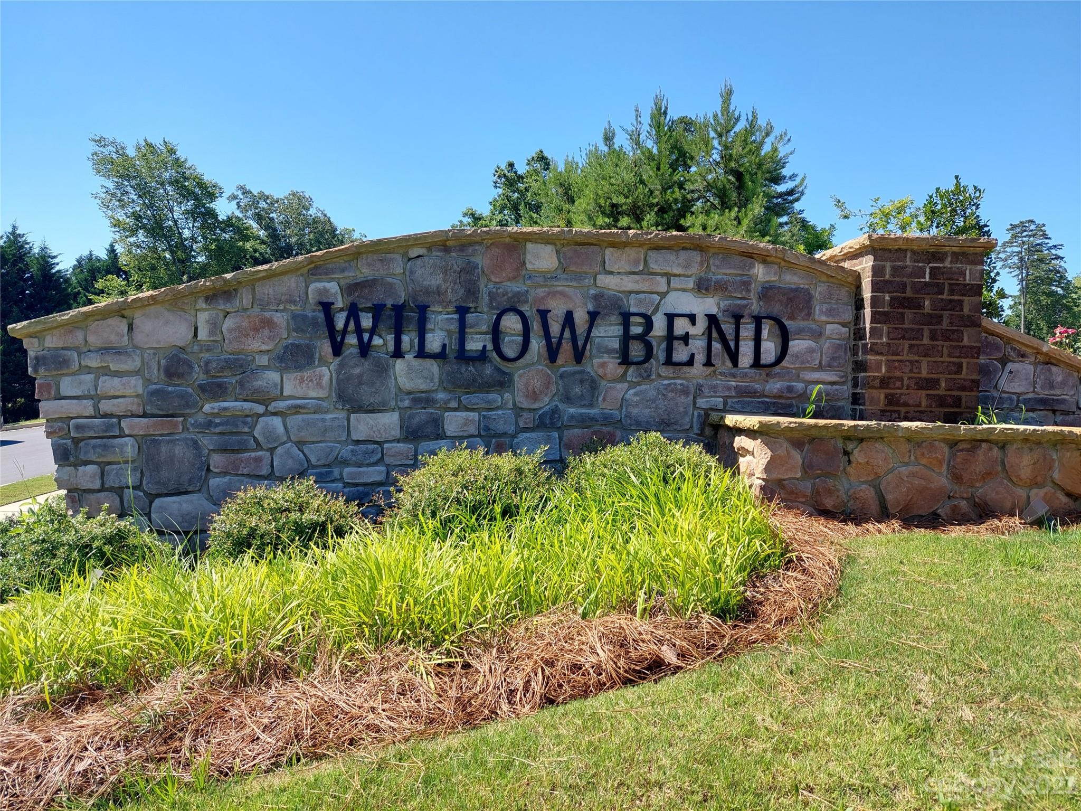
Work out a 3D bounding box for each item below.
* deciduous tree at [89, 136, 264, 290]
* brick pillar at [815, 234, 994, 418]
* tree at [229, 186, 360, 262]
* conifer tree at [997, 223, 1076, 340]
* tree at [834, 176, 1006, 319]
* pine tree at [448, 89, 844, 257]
[{"bbox_3d":[-9.825,-3.152,20.086,4.665,8.100,4.500,2,1,-2],"label":"deciduous tree"},{"bbox_3d":[1.998,-0.366,4.201,0.660,1.020,0.660,2,1,-2],"label":"brick pillar"},{"bbox_3d":[-11.627,-4.805,35.116,6.113,10.864,6.000,2,1,-2],"label":"tree"},{"bbox_3d":[46.120,-8.020,70.198,7.335,18.597,7.300,2,1,-2],"label":"conifer tree"},{"bbox_3d":[4.255,-0.783,8.539,1.954,3.637,1.800,2,1,-2],"label":"tree"},{"bbox_3d":[1.868,-2.519,14.074,7.035,6.939,4.500,2,1,-2],"label":"pine tree"}]

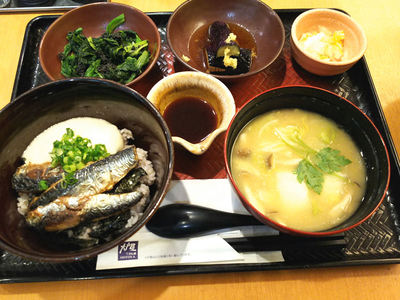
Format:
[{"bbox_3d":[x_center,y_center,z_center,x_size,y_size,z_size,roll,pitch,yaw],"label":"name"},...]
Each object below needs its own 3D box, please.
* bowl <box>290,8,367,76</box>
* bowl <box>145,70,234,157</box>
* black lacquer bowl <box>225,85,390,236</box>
[{"bbox_3d":[0.143,-0.120,0.367,0.082,0.041,0.082,1,67,-2],"label":"bowl"},{"bbox_3d":[-0.010,-0.029,0.320,0.088,0.045,0.092,1,67,-2],"label":"bowl"},{"bbox_3d":[0.087,0.016,0.290,0.133,0.073,0.133,1,67,-2],"label":"black lacquer bowl"}]

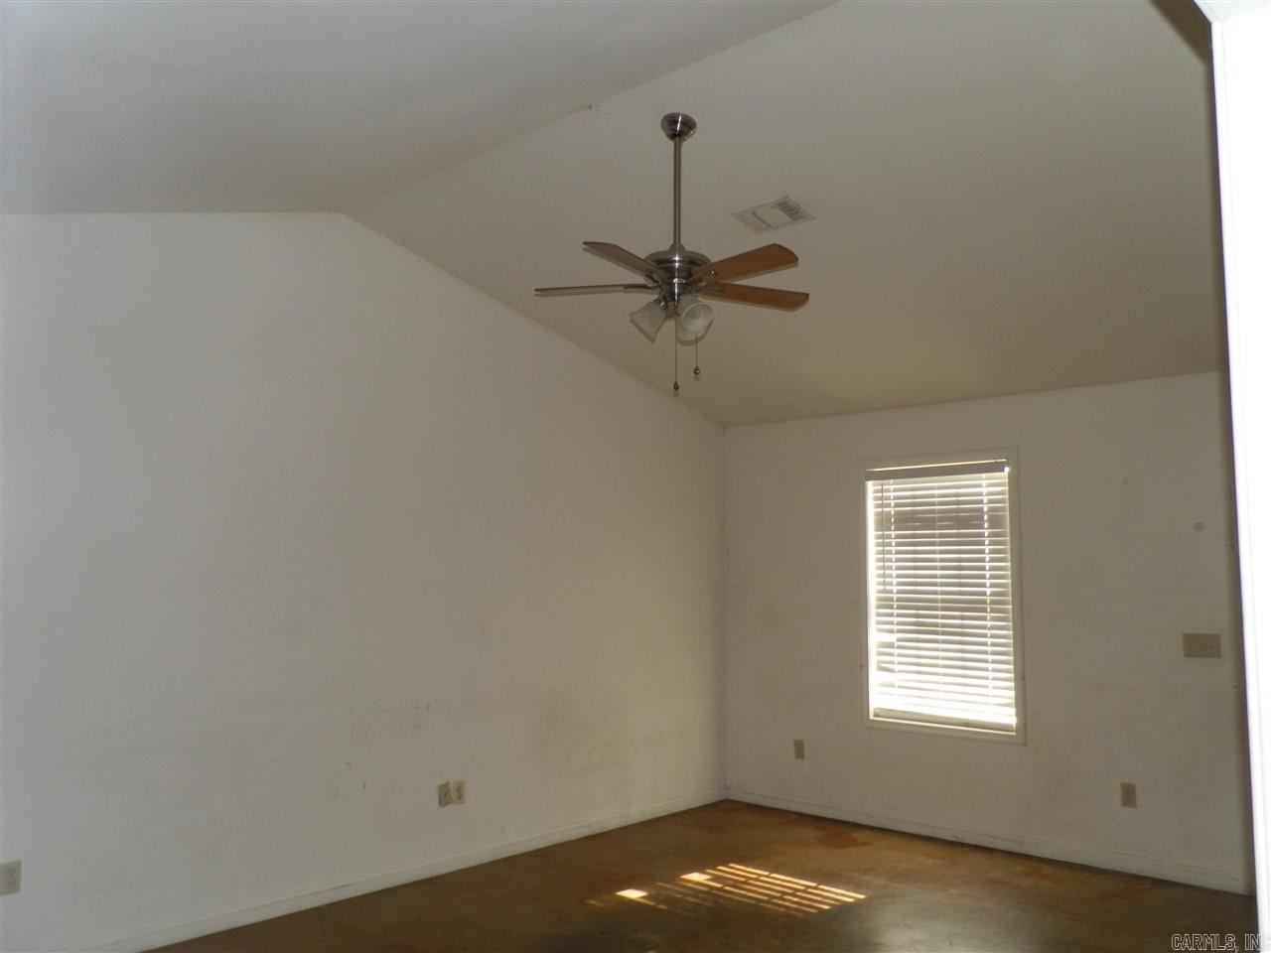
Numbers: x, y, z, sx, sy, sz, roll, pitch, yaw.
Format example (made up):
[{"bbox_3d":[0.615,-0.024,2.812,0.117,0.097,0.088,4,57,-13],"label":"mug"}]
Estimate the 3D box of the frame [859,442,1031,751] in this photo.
[{"bbox_3d":[1.737,0.666,5.857,0.969,1.579,0.090,-5,-7,42],"label":"frame"}]

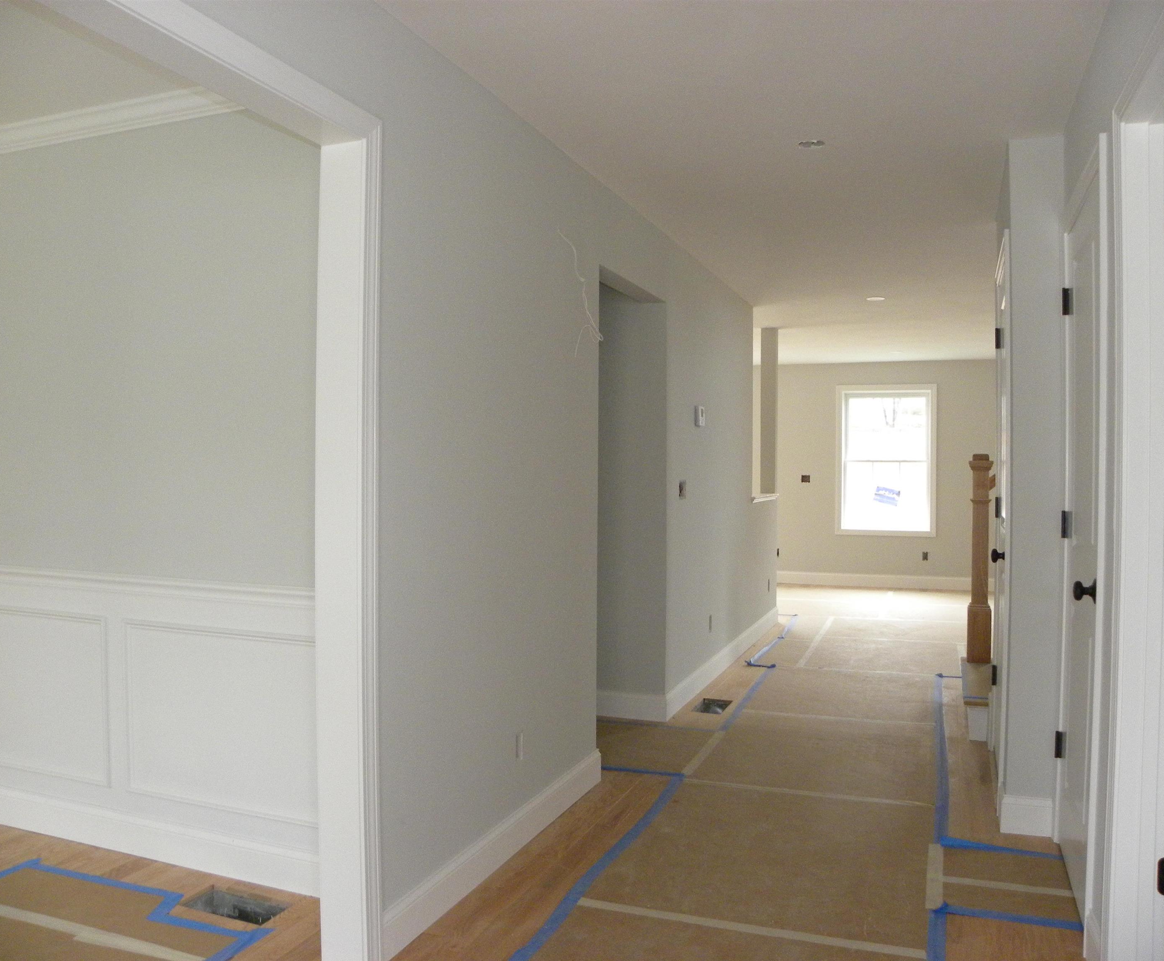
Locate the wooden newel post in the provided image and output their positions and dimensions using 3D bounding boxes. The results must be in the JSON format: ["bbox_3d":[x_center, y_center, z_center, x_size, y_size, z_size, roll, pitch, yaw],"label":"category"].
[{"bbox_3d":[2.225,0.432,5.378,0.130,1.172,0.130,1,1,21],"label":"wooden newel post"}]

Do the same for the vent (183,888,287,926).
[{"bbox_3d":[-0.981,1.212,2.727,0.298,0.030,0.150,1,1,21],"label":"vent"}]

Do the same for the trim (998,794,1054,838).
[{"bbox_3d":[1.518,1.145,3.288,0.178,0.137,0.018,1,1,21],"label":"trim"}]

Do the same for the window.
[{"bbox_3d":[3.233,-0.213,10.250,1.045,1.618,0.090,1,1,21],"label":"window"}]

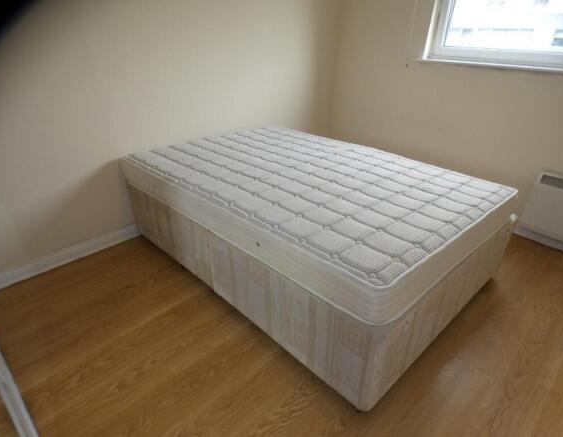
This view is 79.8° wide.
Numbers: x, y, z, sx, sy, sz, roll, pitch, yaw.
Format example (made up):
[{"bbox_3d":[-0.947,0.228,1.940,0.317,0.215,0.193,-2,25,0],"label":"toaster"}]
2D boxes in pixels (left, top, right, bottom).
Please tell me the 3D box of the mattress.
[{"bbox_3d":[0.130,-0.206,2.088,1.360,0.163,1.957,-20,32,-39],"label":"mattress"}]

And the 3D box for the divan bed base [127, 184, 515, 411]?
[{"bbox_3d":[0.124,0.051,2.205,1.360,0.404,1.957,-20,32,-39],"label":"divan bed base"}]

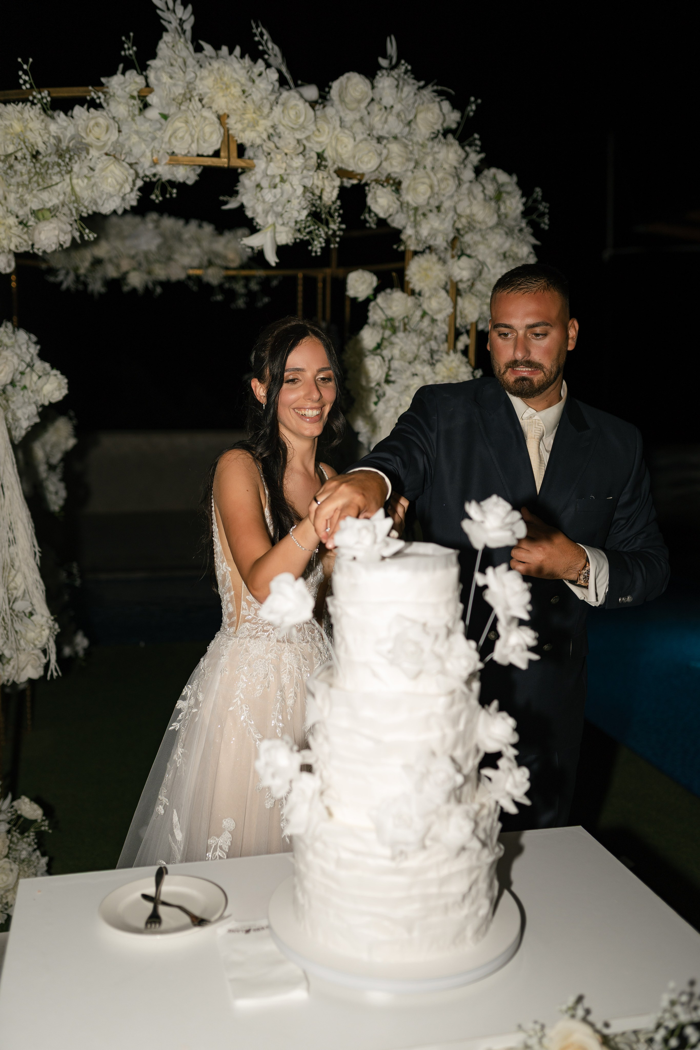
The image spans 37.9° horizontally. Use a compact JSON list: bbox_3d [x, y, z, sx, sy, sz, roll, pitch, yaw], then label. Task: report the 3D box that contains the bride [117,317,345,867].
[{"bbox_3d":[-0.192,0.439,2.063,0.740,1.700,0.880,-5,8,-39],"label":"bride"}]

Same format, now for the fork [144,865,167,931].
[{"bbox_3d":[-0.293,0.570,1.562,0.023,0.020,0.147,0,16,-5],"label":"fork"}]

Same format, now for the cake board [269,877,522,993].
[{"bbox_3d":[0.067,0.592,1.545,0.383,0.016,0.383,0,6,0],"label":"cake board"}]

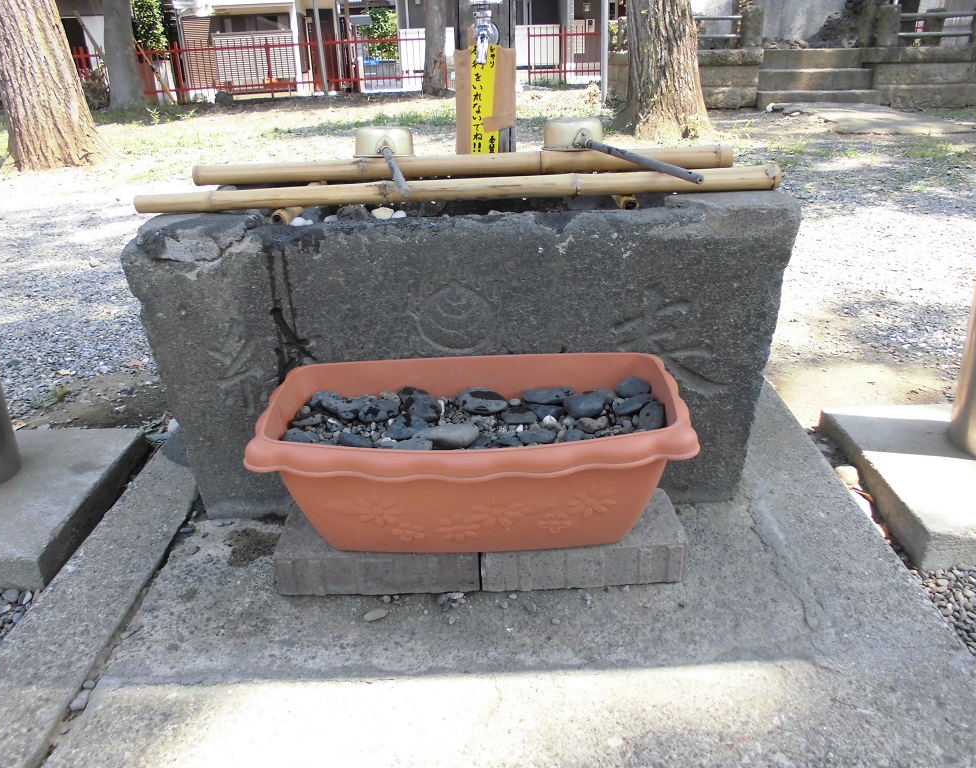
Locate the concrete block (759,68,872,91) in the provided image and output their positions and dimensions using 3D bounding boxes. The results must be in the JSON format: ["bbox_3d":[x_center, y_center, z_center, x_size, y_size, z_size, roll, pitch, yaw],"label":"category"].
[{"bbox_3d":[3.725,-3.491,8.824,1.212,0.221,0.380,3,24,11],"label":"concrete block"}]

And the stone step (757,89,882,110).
[{"bbox_3d":[3.827,-3.357,9.050,1.429,0.205,0.360,-1,24,0],"label":"stone step"}]

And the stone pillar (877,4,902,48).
[{"bbox_3d":[4.511,-4.050,8.719,0.224,0.429,0.230,3,24,11],"label":"stone pillar"}]

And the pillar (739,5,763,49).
[{"bbox_3d":[3.012,-4.129,8.898,0.256,0.451,0.250,-1,25,1],"label":"pillar"}]

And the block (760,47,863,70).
[{"bbox_3d":[3.761,-3.800,9.002,1.096,0.217,0.400,3,24,11],"label":"block"}]

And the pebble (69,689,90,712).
[{"bbox_3d":[-0.567,0.442,1.067,0.019,0.014,0.031,-1,25,1],"label":"pebble"}]

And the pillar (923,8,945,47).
[{"bbox_3d":[5.682,-4.581,9.869,0.228,0.412,0.230,3,24,11],"label":"pillar"}]

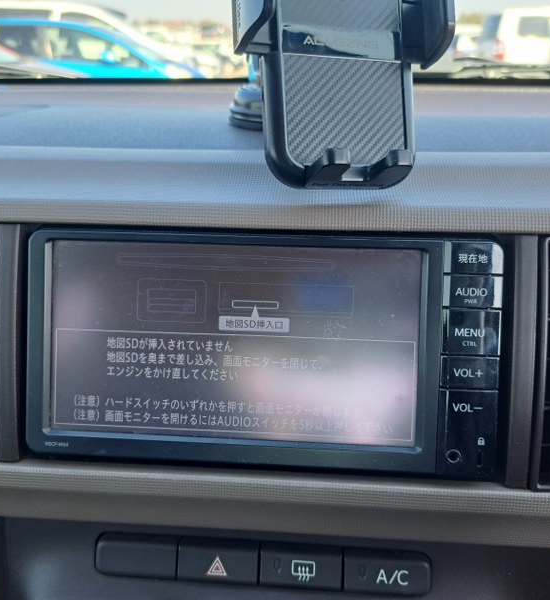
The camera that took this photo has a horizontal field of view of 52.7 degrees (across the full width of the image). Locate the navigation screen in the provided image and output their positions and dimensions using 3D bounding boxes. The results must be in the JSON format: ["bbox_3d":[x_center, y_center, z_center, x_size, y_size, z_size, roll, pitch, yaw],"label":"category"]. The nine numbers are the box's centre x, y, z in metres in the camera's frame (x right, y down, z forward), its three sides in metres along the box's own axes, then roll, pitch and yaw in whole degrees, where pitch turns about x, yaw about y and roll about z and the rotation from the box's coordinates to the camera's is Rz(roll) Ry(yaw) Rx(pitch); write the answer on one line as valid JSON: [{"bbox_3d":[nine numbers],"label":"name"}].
[{"bbox_3d":[-0.019,0.018,0.241,0.162,0.083,0.010,2,1,4],"label":"navigation screen"}]

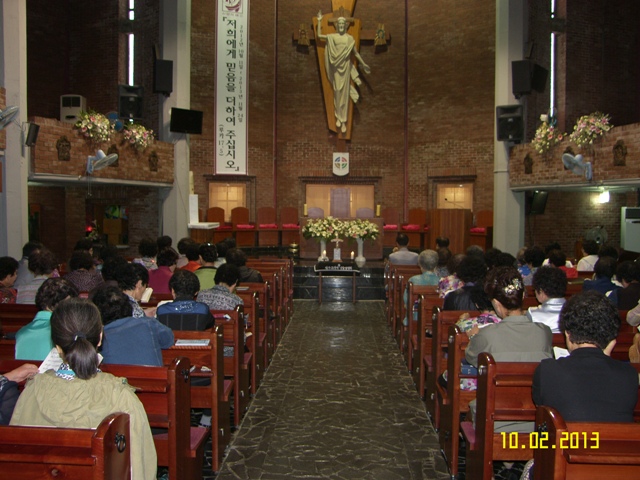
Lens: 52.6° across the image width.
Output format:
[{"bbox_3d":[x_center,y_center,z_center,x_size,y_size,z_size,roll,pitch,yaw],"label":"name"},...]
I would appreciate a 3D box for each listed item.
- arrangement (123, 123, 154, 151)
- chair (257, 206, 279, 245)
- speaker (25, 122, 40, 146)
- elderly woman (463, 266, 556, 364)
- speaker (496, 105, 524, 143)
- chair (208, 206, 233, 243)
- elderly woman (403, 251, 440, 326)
[{"bbox_3d":[-3.440,-1.967,12.300,0.460,0.500,0.580,1,2,13],"label":"arrangement"},{"bbox_3d":[-1.326,-0.326,16.500,0.520,0.990,0.550,0,2,-10],"label":"chair"},{"bbox_3d":[-3.903,-1.428,8.800,0.130,0.290,0.140,18,11,28],"label":"speaker"},{"bbox_3d":[0.970,0.789,3.570,0.500,1.270,0.750,1,2,2],"label":"elderly woman"},{"bbox_3d":[3.882,-2.376,13.200,0.500,0.690,0.420,1,8,18],"label":"speaker"},{"bbox_3d":[-2.468,-0.304,16.000,0.520,0.990,0.550,0,3,-26],"label":"chair"},{"bbox_3d":[1.064,0.691,6.850,0.440,1.210,0.720,0,3,2],"label":"elderly woman"}]

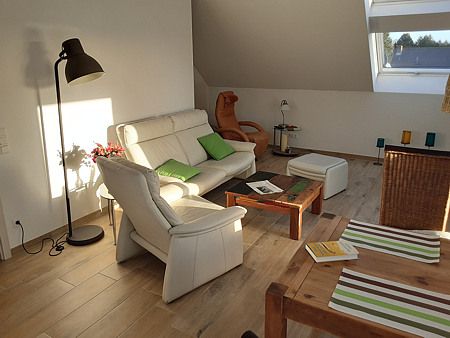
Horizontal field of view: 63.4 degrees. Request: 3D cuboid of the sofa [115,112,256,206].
[{"bbox_3d":[-0.390,-0.116,4.480,0.941,0.982,1.822,9,19,29],"label":"sofa"}]

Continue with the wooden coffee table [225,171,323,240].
[{"bbox_3d":[0.554,0.367,3.929,0.796,0.364,0.775,9,19,28],"label":"wooden coffee table"}]

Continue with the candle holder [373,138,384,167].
[{"bbox_3d":[2.554,-0.286,6.018,0.142,0.435,0.142,9,19,29],"label":"candle holder"}]

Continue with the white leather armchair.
[{"bbox_3d":[-0.428,0.334,2.947,0.911,0.982,0.850,-15,22,-41],"label":"white leather armchair"}]

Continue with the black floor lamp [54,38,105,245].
[{"bbox_3d":[-1.269,-0.214,3.326,0.435,1.822,0.314,-2,16,-6],"label":"black floor lamp"}]

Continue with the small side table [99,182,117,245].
[{"bbox_3d":[-0.985,0.419,3.595,0.537,0.456,0.537,9,19,29],"label":"small side table"}]

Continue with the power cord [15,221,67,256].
[{"bbox_3d":[-1.597,0.579,3.303,0.314,0.314,0.375,9,19,29],"label":"power cord"}]

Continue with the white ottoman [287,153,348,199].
[{"bbox_3d":[1.231,0.079,4.834,0.567,0.405,0.567,-15,22,-42],"label":"white ottoman"}]

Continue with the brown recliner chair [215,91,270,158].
[{"bbox_3d":[0.281,-0.747,6.359,0.931,1.134,0.790,8,18,25],"label":"brown recliner chair"}]

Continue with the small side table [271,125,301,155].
[{"bbox_3d":[1.111,-0.523,6.744,0.557,0.486,0.557,0,16,0],"label":"small side table"}]

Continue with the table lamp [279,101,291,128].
[{"bbox_3d":[1.143,-1.039,6.794,0.223,0.476,0.202,9,19,29],"label":"table lamp"}]

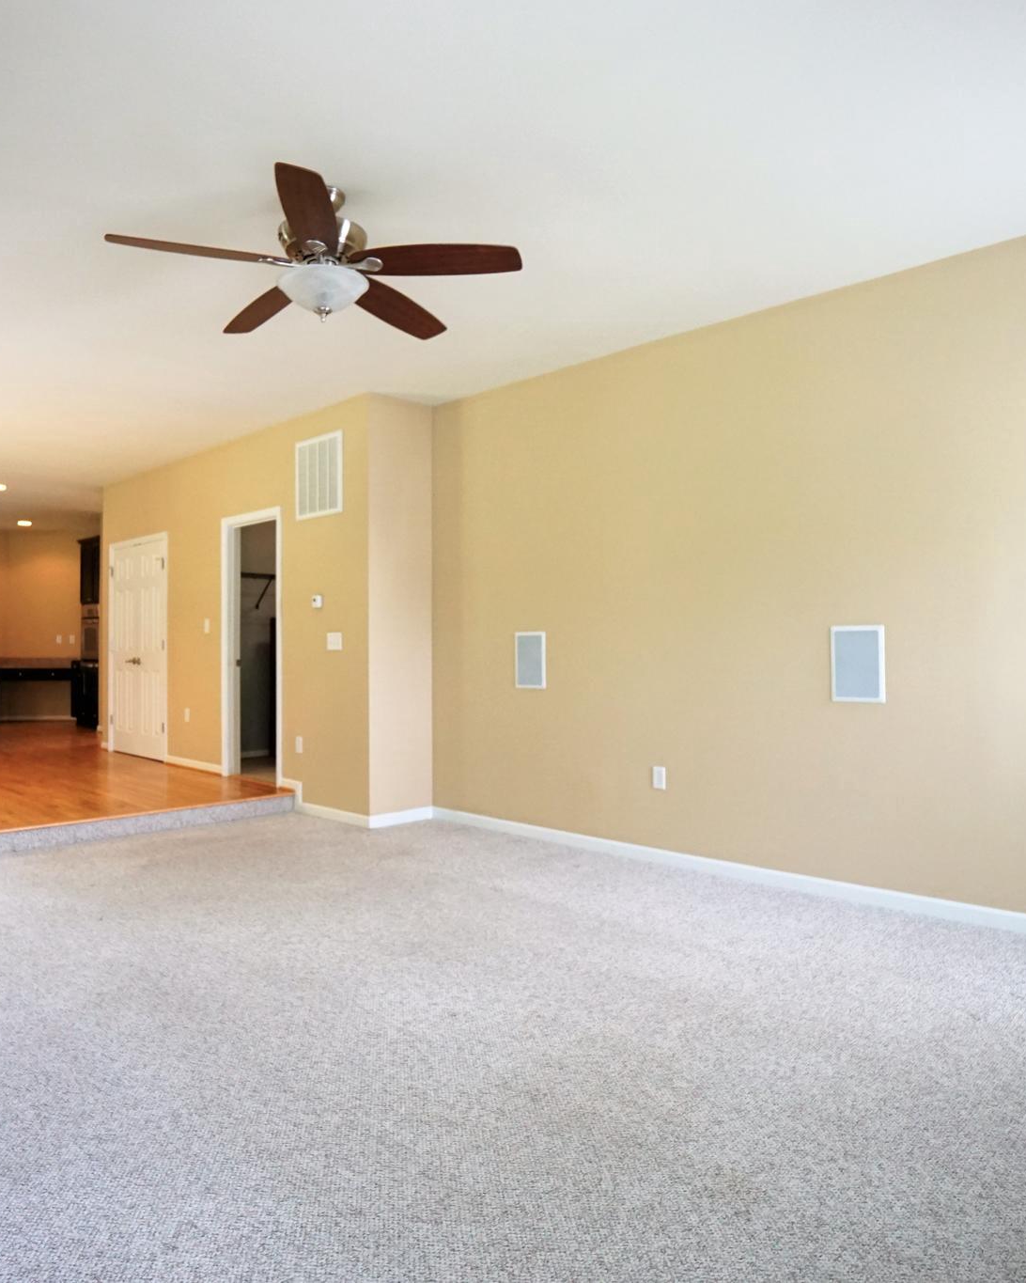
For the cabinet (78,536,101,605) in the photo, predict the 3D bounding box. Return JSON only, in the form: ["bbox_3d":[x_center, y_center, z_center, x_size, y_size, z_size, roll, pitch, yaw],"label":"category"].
[{"bbox_3d":[-5.054,-0.863,10.083,0.630,0.830,0.580,-1,-1,41],"label":"cabinet"}]

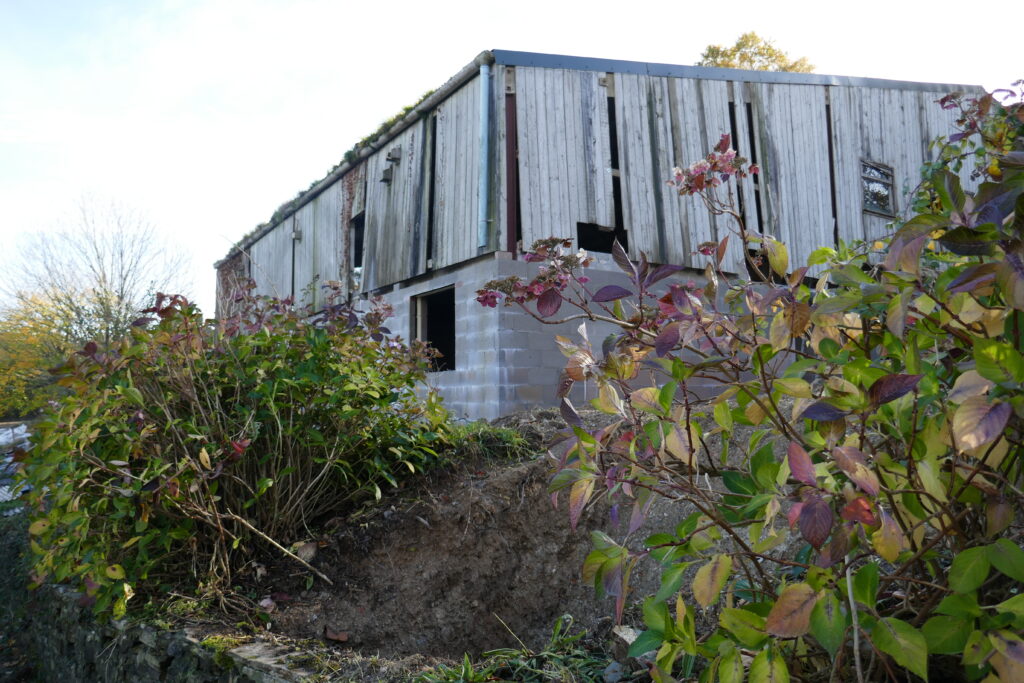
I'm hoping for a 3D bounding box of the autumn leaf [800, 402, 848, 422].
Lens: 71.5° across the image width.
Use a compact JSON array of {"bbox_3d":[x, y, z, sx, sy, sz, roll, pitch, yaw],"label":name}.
[{"bbox_3d":[0.591,0.135,1.350,0.100,0.022,0.060,-3,31,-10],"label":"autumn leaf"}]

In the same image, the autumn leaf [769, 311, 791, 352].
[{"bbox_3d":[0.583,-0.022,1.550,0.055,0.092,0.020,10,-9,16],"label":"autumn leaf"}]

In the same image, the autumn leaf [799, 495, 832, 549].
[{"bbox_3d":[0.563,0.334,1.320,0.062,0.102,0.020,-7,-18,4],"label":"autumn leaf"}]

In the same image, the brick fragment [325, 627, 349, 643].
[{"bbox_3d":[-0.645,1.074,2.615,0.088,0.050,0.060,1,-5,-9],"label":"brick fragment"}]

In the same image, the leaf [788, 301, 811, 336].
[{"bbox_3d":[0.615,-0.049,1.520,0.055,0.078,0.020,1,-15,-6],"label":"leaf"}]

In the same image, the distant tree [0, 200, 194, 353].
[{"bbox_3d":[-18.650,-1.575,32.000,8.600,9.600,8.200,2,-4,-27],"label":"distant tree"}]

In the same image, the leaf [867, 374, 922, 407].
[{"bbox_3d":[0.726,0.093,1.350,0.115,0.062,0.022,-19,-35,-3],"label":"leaf"}]

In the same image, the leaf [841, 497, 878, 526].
[{"bbox_3d":[0.684,0.335,1.400,0.078,0.055,0.022,19,-26,17],"label":"leaf"}]

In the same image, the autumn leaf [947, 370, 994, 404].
[{"bbox_3d":[0.915,0.092,1.420,0.098,0.062,0.020,-29,-29,-10],"label":"autumn leaf"}]

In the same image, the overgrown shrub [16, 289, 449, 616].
[{"bbox_3d":[-1.268,0.489,3.250,1.950,1.400,1.600,1,-4,-17],"label":"overgrown shrub"}]

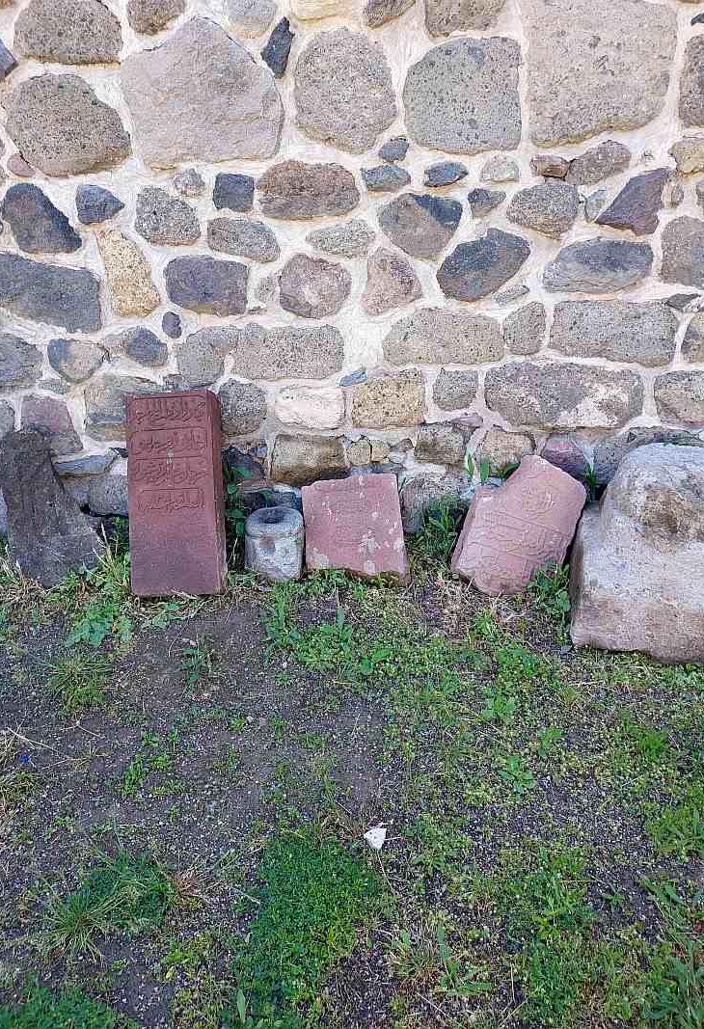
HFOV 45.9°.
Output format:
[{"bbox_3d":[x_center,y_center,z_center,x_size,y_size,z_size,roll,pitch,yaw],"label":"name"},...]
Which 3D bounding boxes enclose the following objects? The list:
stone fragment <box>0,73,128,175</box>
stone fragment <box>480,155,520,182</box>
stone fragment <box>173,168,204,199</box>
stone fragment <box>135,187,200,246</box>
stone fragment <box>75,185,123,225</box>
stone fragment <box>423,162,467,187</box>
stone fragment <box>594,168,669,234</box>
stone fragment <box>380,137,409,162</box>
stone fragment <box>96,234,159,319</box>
[{"bbox_3d":[-1.174,-1.634,3.517,0.521,0.368,0.219,0,20,4],"label":"stone fragment"},{"bbox_3d":[0.537,-1.270,3.055,0.129,0.081,0.056,-1,21,2],"label":"stone fragment"},{"bbox_3d":[-0.682,-1.390,3.498,0.123,0.112,0.080,0,20,4],"label":"stone fragment"},{"bbox_3d":[-0.687,-1.138,3.169,0.226,0.191,0.150,2,22,6],"label":"stone fragment"},{"bbox_3d":[-0.902,-1.103,2.966,0.168,0.124,0.074,0,21,3],"label":"stone fragment"},{"bbox_3d":[0.325,-1.175,2.873,0.147,0.083,0.050,0,21,3],"label":"stone fragment"},{"bbox_3d":[1.145,-1.290,3.438,0.286,0.251,0.134,0,20,4],"label":"stone fragment"},{"bbox_3d":[0.153,-1.331,3.040,0.094,0.074,0.046,-1,21,2],"label":"stone fragment"},{"bbox_3d":[-0.830,-0.881,3.066,0.220,0.295,0.132,0,21,3],"label":"stone fragment"}]

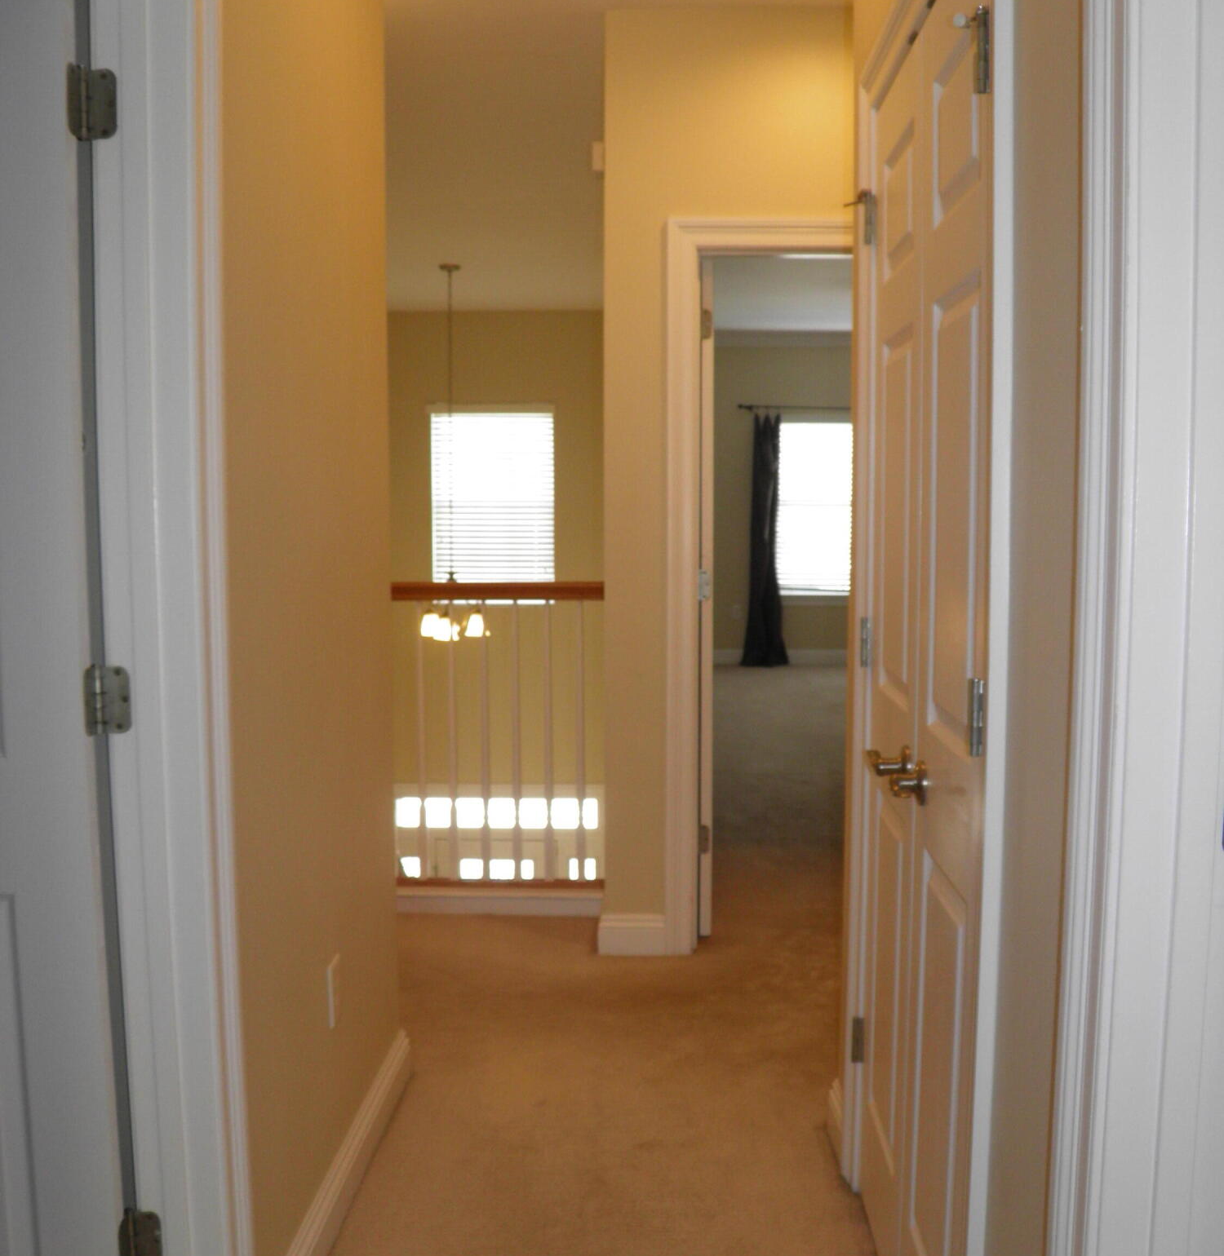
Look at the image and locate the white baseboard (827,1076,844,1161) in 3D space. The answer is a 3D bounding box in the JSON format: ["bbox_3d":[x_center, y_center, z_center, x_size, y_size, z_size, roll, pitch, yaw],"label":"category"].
[{"bbox_3d":[0.451,0.991,2.674,0.016,0.115,0.190,0,5,2],"label":"white baseboard"}]

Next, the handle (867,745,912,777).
[{"bbox_3d":[0.430,0.207,2.053,0.060,0.064,0.130,0,5,2],"label":"handle"}]

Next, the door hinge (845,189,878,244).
[{"bbox_3d":[0.443,-0.732,2.349,0.052,0.100,0.030,0,5,2],"label":"door hinge"}]

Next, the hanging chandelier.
[{"bbox_3d":[-0.887,-0.975,7.545,0.410,2.150,0.410,0,5,2],"label":"hanging chandelier"}]

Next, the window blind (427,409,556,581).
[{"bbox_3d":[-0.829,-0.842,9.226,0.870,1.370,0.090,0,5,2],"label":"window blind"}]

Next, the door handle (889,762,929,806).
[{"bbox_3d":[0.421,0.220,1.884,0.060,0.064,0.130,0,5,2],"label":"door handle"}]

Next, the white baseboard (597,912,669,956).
[{"bbox_3d":[0.062,0.895,3.863,0.210,0.115,0.018,0,5,2],"label":"white baseboard"}]

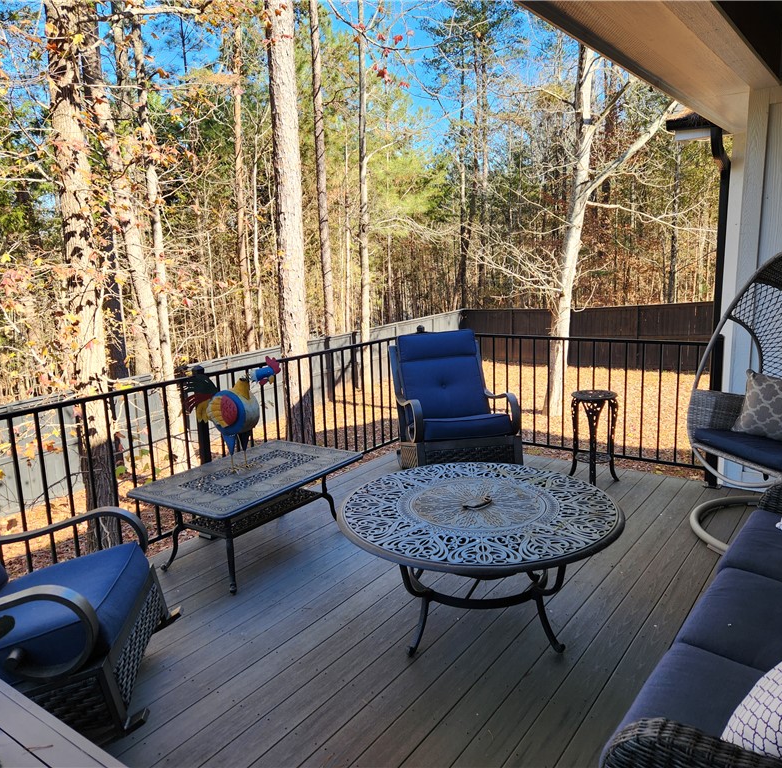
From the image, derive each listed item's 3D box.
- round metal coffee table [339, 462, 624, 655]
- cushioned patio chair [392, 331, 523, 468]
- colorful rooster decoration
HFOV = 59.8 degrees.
[{"bbox_3d":[0.386,0.784,3.046,1.216,0.535,1.216,-2,11,0],"label":"round metal coffee table"},{"bbox_3d":[0.481,0.129,5.081,0.760,0.970,0.800,-4,12,-12],"label":"cushioned patio chair"},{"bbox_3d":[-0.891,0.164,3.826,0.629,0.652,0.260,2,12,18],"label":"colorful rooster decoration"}]

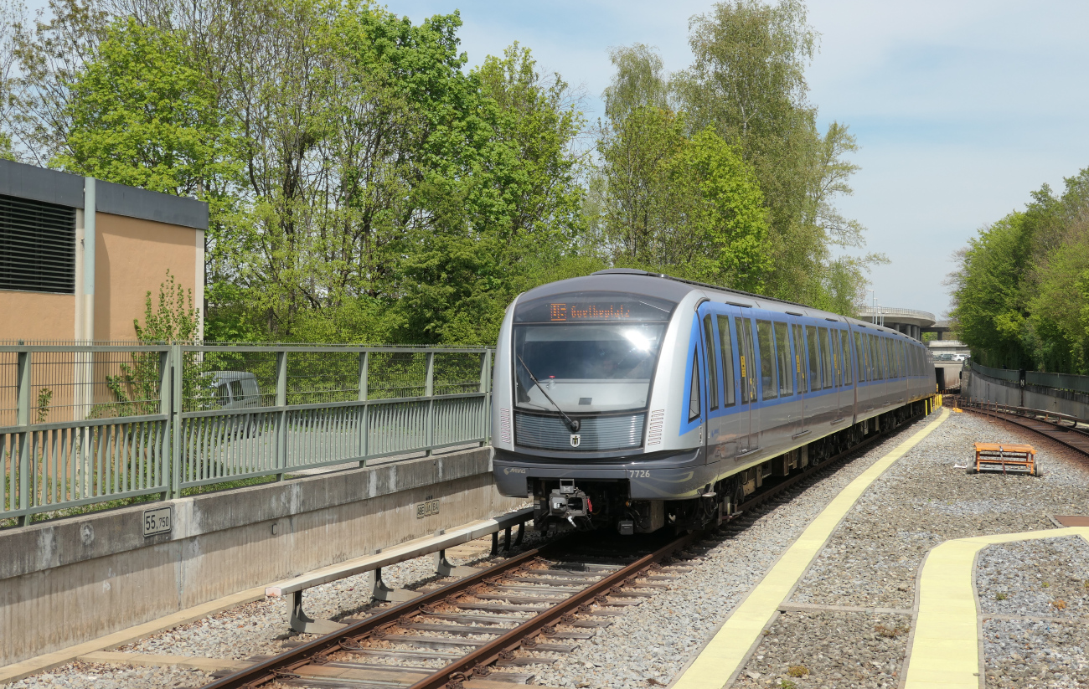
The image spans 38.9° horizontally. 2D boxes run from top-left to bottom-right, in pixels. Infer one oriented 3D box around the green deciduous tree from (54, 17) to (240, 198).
[{"bbox_3d":[-12.100,-3.700,47.000,6.000,12.200,6.000,0,0,0],"label":"green deciduous tree"}]

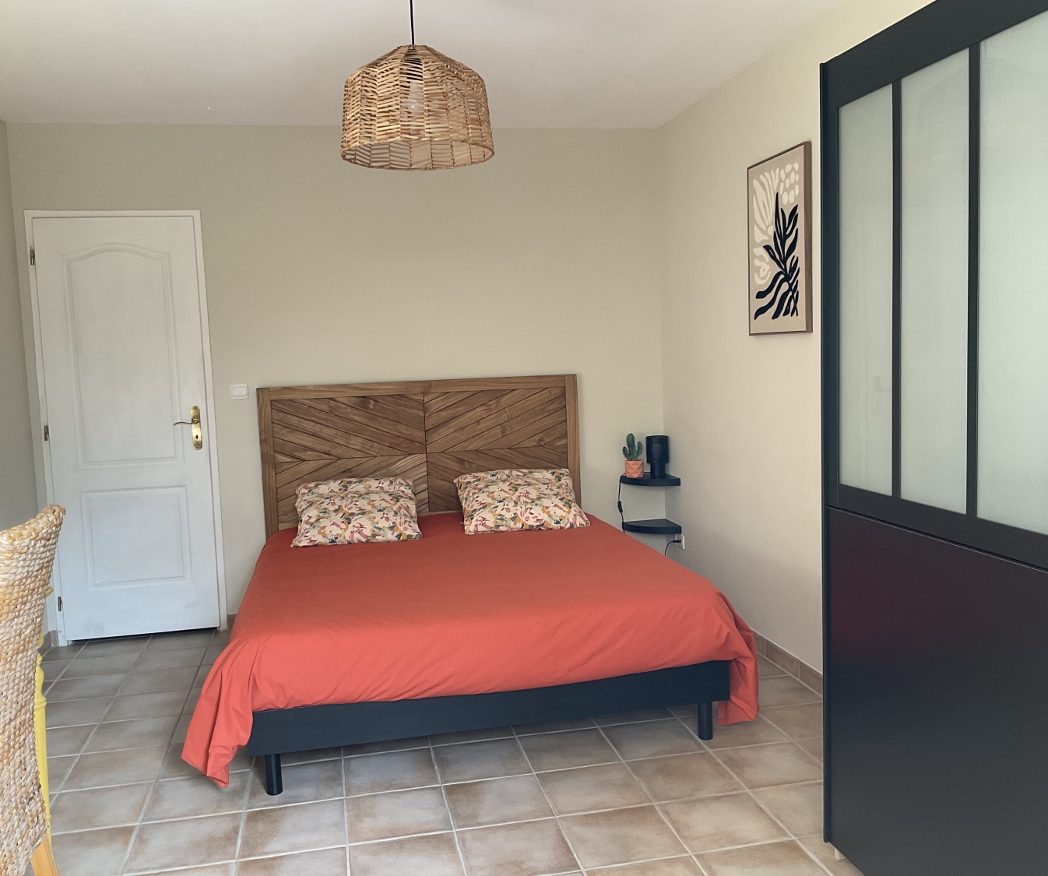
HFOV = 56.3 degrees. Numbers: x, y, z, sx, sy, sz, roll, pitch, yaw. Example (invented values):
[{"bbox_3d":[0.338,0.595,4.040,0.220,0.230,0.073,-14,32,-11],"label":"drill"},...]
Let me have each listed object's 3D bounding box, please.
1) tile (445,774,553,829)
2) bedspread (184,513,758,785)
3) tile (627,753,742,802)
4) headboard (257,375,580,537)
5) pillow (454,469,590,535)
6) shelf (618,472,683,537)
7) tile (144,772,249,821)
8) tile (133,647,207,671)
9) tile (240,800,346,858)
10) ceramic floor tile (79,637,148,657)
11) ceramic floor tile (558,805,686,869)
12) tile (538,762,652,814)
[{"bbox_3d":[-0.082,1.121,3.010,0.298,0.010,0.298,-3,6,-12],"label":"tile"},{"bbox_3d":[-0.324,0.709,4.126,1.955,0.514,2.025,-3,6,-12],"label":"bedspread"},{"bbox_3d":[0.513,1.087,3.132,0.298,0.010,0.298,-3,6,-12],"label":"tile"},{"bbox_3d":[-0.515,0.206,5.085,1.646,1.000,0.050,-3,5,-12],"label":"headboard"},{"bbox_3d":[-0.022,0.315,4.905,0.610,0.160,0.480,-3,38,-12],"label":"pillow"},{"bbox_3d":[0.684,0.356,5.269,0.246,0.298,0.252,-3,6,-12],"label":"shelf"},{"bbox_3d":[-1.030,1.139,3.106,0.297,0.010,0.297,-3,5,-12],"label":"tile"},{"bbox_3d":[-1.644,1.034,4.546,0.298,0.010,0.298,-3,6,-12],"label":"tile"},{"bbox_3d":[-0.677,1.157,2.891,0.296,0.012,0.296,-3,6,-12],"label":"tile"},{"bbox_3d":[-2.004,1.025,4.781,0.298,0.010,0.298,-3,6,-12],"label":"ceramic floor tile"},{"bbox_3d":[0.277,1.132,2.777,0.296,0.012,0.296,-3,6,-12],"label":"ceramic floor tile"},{"bbox_3d":[0.214,1.106,3.074,0.296,0.012,0.296,-3,6,-12],"label":"tile"}]

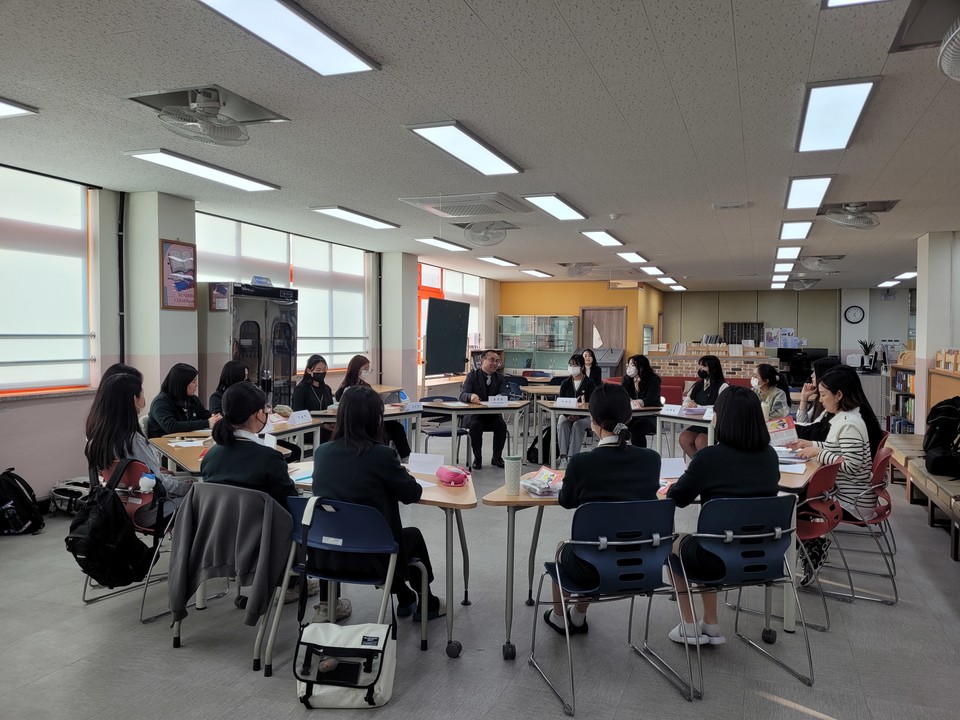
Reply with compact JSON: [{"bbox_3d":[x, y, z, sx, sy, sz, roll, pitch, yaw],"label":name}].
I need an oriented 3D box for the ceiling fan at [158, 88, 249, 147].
[{"bbox_3d":[-1.539,-1.352,4.028,0.480,0.300,0.480,1,2,21],"label":"ceiling fan"}]

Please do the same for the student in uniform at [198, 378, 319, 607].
[{"bbox_3d":[-1.005,0.696,3.512,0.480,1.200,0.700,1,2,27],"label":"student in uniform"}]

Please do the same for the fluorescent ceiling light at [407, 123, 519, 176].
[{"bbox_3d":[-0.051,-1.357,4.694,0.310,0.045,1.235,2,2,21],"label":"fluorescent ceiling light"}]

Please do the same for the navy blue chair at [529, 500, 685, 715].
[{"bbox_3d":[0.528,0.931,2.993,0.530,0.790,0.550,0,2,-15],"label":"navy blue chair"}]

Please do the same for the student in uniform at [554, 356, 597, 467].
[{"bbox_3d":[1.091,0.579,8.439,0.460,1.280,0.760,1,2,14],"label":"student in uniform"}]

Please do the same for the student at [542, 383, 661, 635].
[{"bbox_3d":[0.499,0.725,3.292,0.460,1.260,0.740,0,2,-14],"label":"student"}]

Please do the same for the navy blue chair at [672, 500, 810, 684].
[{"bbox_3d":[1.064,0.931,3.143,0.530,0.790,0.550,0,2,-14],"label":"navy blue chair"}]

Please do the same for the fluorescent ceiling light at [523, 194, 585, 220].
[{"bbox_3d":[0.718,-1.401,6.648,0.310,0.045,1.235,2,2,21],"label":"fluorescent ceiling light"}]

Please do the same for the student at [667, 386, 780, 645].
[{"bbox_3d":[1.050,0.722,3.272,0.490,1.200,0.630,0,2,-14],"label":"student"}]

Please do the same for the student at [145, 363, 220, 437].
[{"bbox_3d":[-2.160,0.636,5.341,0.700,1.240,0.500,1,2,18],"label":"student"}]

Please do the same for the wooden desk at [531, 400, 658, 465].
[{"bbox_3d":[1.203,0.843,7.489,1.400,0.710,0.680,1,2,18],"label":"wooden desk"}]

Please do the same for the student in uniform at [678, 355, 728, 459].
[{"bbox_3d":[2.412,0.591,7.754,0.450,1.260,0.700,2,2,41],"label":"student in uniform"}]

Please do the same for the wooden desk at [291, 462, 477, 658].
[{"bbox_3d":[-0.514,0.960,3.799,1.460,0.700,0.800,1,2,26],"label":"wooden desk"}]

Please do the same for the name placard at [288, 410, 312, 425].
[{"bbox_3d":[-1.538,0.479,6.097,0.095,0.090,0.280,2,2,21],"label":"name placard"}]

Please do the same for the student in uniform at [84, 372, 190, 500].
[{"bbox_3d":[-1.785,0.677,3.932,0.680,1.200,0.460,-1,2,-45],"label":"student in uniform"}]

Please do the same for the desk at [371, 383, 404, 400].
[{"bbox_3d":[-1.594,0.775,9.926,0.620,0.710,1.300,1,2,21],"label":"desk"}]

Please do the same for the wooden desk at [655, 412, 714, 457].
[{"bbox_3d":[2.177,0.885,6.944,0.640,0.700,1.450,-1,2,-29],"label":"wooden desk"}]

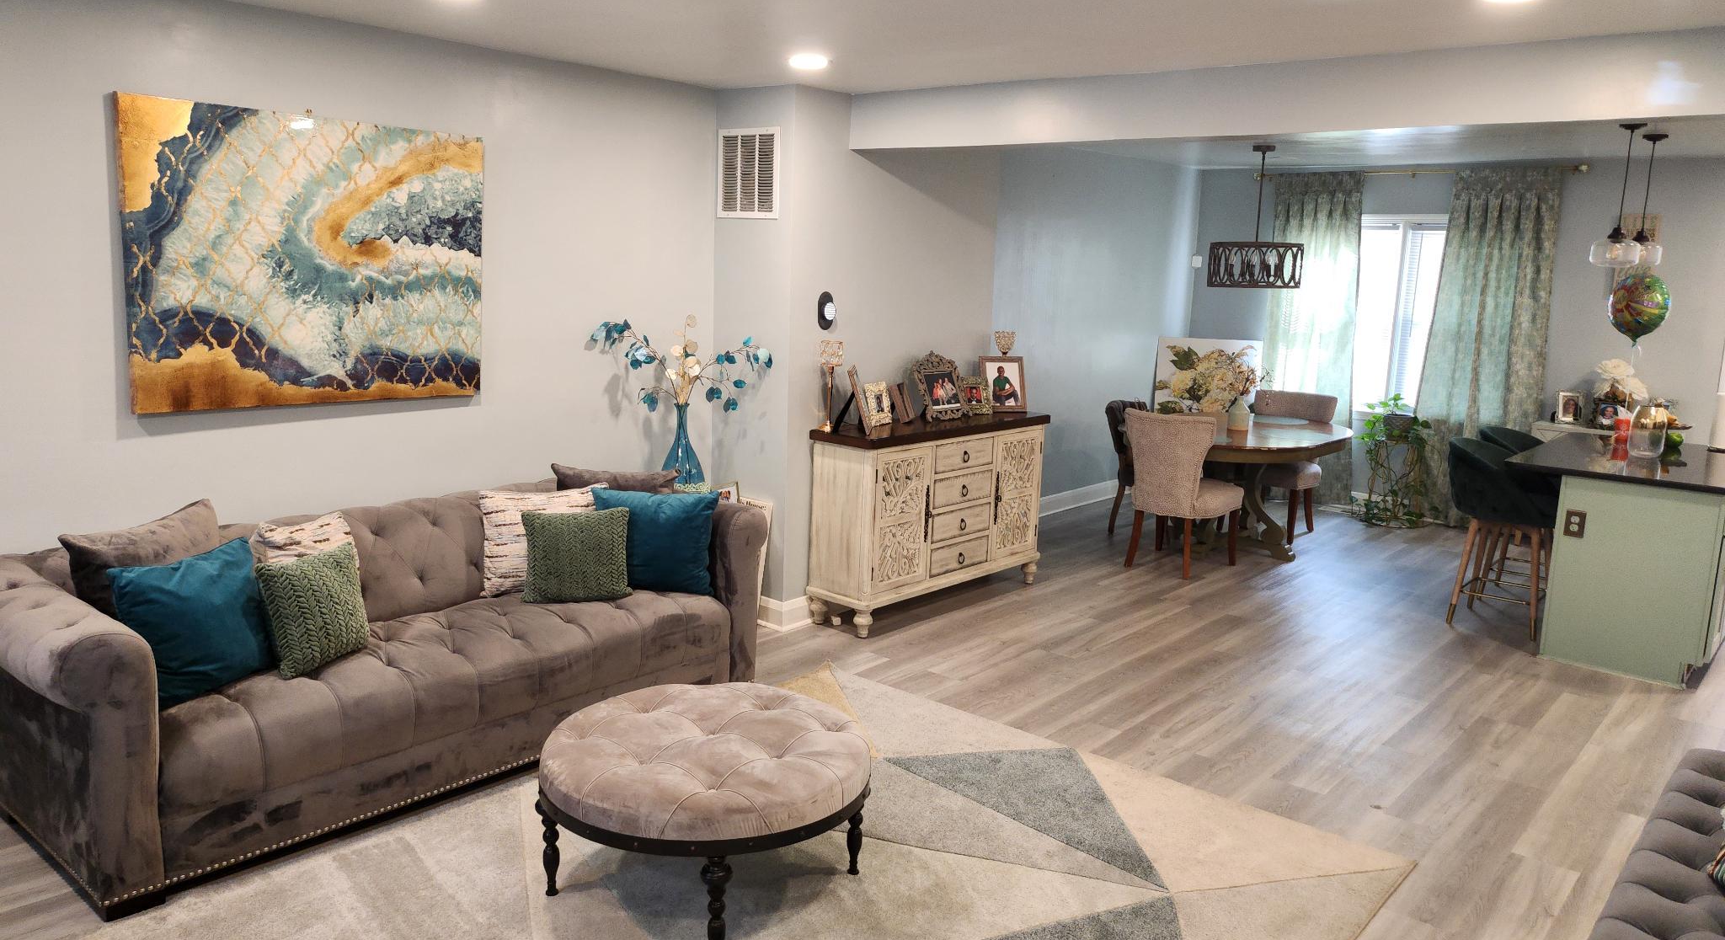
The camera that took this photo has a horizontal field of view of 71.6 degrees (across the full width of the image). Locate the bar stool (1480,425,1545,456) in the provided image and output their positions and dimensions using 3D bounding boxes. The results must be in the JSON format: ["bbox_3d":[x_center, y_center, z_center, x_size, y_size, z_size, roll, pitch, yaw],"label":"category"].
[{"bbox_3d":[3.681,0.244,6.603,0.540,0.950,0.520,10,13,39],"label":"bar stool"}]

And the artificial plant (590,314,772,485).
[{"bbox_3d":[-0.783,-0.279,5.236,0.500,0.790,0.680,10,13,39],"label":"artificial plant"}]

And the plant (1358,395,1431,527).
[{"bbox_3d":[3.863,-0.092,8.708,0.530,0.920,0.500,10,13,39],"label":"plant"}]

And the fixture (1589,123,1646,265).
[{"bbox_3d":[3.522,-1.267,5.542,0.230,0.650,0.230,10,13,39],"label":"fixture"}]

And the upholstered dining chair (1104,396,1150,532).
[{"bbox_3d":[1.962,0.000,7.813,0.630,0.890,0.530,10,13,39],"label":"upholstered dining chair"}]

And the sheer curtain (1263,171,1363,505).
[{"bbox_3d":[3.392,-0.970,9.078,0.770,2.460,0.140,10,13,39],"label":"sheer curtain"}]

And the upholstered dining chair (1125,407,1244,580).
[{"bbox_3d":[1.886,0.102,7.055,0.530,0.950,0.650,10,13,39],"label":"upholstered dining chair"}]

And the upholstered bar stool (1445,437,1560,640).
[{"bbox_3d":[3.278,0.337,6.080,0.560,0.910,0.510,10,13,39],"label":"upholstered bar stool"}]

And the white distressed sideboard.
[{"bbox_3d":[0.373,0.221,6.086,0.375,0.920,1.500,10,13,39],"label":"white distressed sideboard"}]

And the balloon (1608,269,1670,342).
[{"bbox_3d":[4.089,-0.870,6.299,0.330,0.380,0.210,8,12,32],"label":"balloon"}]

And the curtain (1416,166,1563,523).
[{"bbox_3d":[4.313,-0.807,8.312,0.760,2.460,0.140,10,13,39],"label":"curtain"}]

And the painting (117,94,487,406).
[{"bbox_3d":[-1.900,-0.726,4.208,0.040,0.980,1.245,10,13,39],"label":"painting"}]

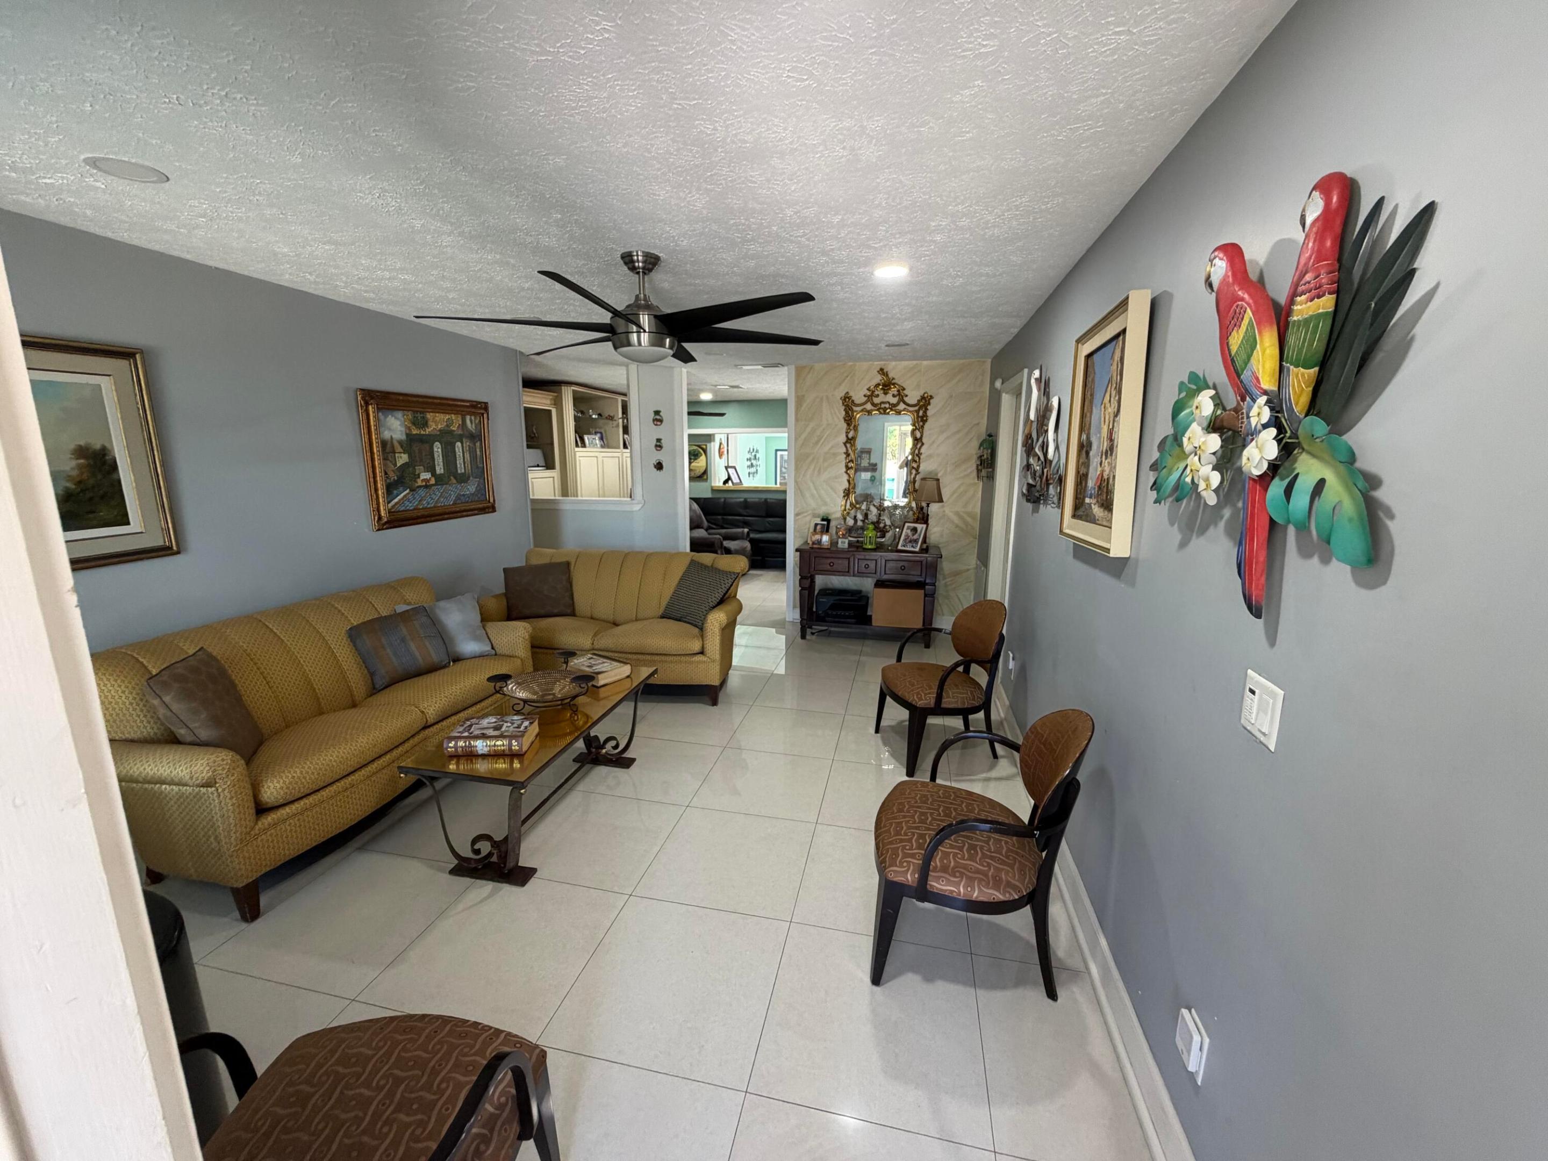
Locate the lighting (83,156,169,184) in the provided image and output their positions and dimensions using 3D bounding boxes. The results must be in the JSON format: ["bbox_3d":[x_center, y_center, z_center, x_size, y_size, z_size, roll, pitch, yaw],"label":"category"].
[{"bbox_3d":[-1.946,-1.224,1.887,0.188,0.018,0.188,3,12,12],"label":"lighting"}]

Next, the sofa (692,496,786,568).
[{"bbox_3d":[-0.483,-0.716,9.044,1.875,0.944,0.938,3,12,12],"label":"sofa"}]

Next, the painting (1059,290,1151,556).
[{"bbox_3d":[1.118,-0.499,2.155,0.058,0.759,0.653,1,11,13],"label":"painting"}]

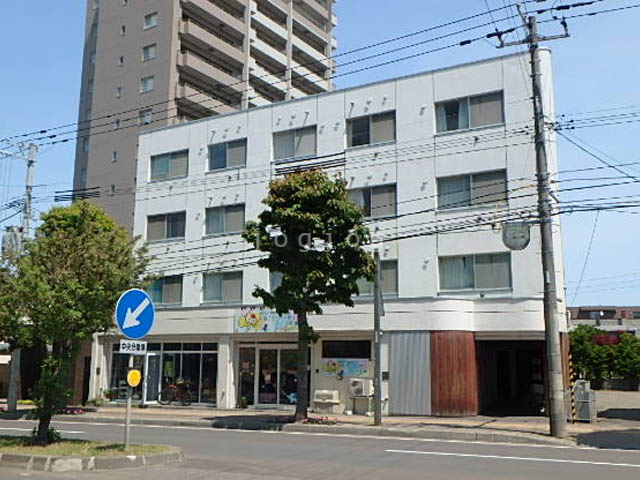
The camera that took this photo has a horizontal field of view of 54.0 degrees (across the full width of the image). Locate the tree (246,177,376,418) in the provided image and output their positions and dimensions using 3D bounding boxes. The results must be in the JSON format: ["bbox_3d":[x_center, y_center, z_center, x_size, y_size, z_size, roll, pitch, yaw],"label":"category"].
[{"bbox_3d":[-0.371,1.598,19.671,4.182,7.848,4.182,1,-11,-1],"label":"tree"}]

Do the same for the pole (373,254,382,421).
[{"bbox_3d":[1.718,2.879,18.916,0.180,5.190,0.180,-5,-11,28],"label":"pole"}]

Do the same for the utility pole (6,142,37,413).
[{"bbox_3d":[-12.180,1.337,25.758,0.370,11.062,0.370,-6,-12,27],"label":"utility pole"}]

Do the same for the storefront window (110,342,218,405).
[{"bbox_3d":[-6.598,5.583,26.345,5.817,2.458,0.200,-5,-11,28],"label":"storefront window"}]

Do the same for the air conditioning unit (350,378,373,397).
[{"bbox_3d":[1.382,5.013,21.349,0.780,0.555,0.300,-5,-11,28],"label":"air conditioning unit"}]

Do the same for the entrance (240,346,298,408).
[{"bbox_3d":[-1.864,5.122,23.814,2.944,2.371,0.200,-5,-11,28],"label":"entrance"}]

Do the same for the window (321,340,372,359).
[{"bbox_3d":[0.947,3.884,22.253,1.910,0.610,0.120,-5,-11,28],"label":"window"}]

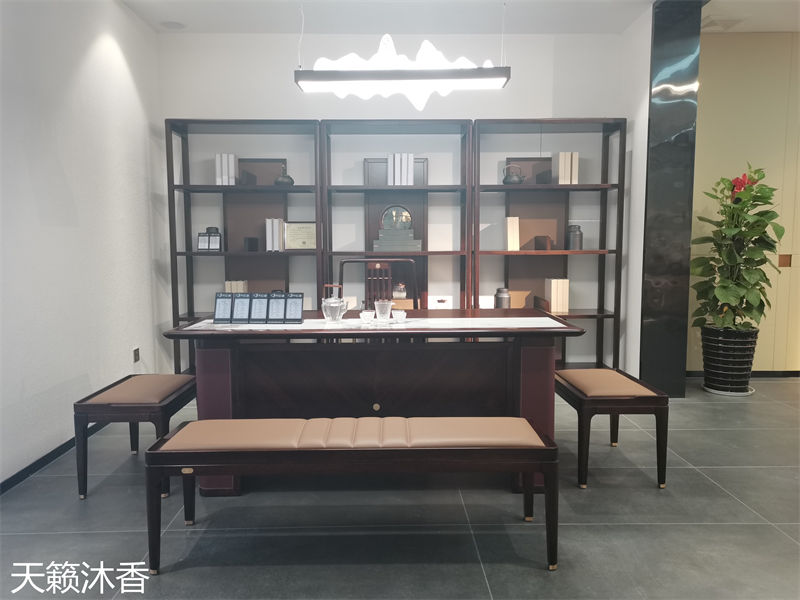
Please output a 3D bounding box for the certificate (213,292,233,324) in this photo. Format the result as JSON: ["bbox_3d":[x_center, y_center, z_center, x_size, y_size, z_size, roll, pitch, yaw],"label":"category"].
[{"bbox_3d":[-0.833,0.043,2.850,0.082,0.147,0.025,0,-12,0],"label":"certificate"}]

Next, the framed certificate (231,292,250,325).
[{"bbox_3d":[-0.749,0.043,2.849,0.082,0.147,0.025,0,-12,0],"label":"framed certificate"}]

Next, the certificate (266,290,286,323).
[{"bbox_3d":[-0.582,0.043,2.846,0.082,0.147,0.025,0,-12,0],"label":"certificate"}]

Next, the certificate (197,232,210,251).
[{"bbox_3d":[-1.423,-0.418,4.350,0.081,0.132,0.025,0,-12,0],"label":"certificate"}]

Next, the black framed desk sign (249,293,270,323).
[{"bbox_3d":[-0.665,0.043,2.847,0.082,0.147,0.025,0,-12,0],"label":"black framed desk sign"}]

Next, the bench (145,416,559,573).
[{"bbox_3d":[-0.159,0.698,2.214,1.377,0.433,0.369,0,5,-1],"label":"bench"}]

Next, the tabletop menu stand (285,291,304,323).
[{"bbox_3d":[-0.499,0.043,2.844,0.082,0.147,0.025,0,-12,0],"label":"tabletop menu stand"}]

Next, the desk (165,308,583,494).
[{"bbox_3d":[-0.107,0.467,3.014,1.784,0.744,0.851,0,5,-1],"label":"desk"}]

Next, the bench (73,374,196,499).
[{"bbox_3d":[-1.221,0.635,2.914,0.392,0.432,0.593,0,5,-2],"label":"bench"}]

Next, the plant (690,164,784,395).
[{"bbox_3d":[2.494,-0.161,4.515,0.630,1.702,0.600,0,5,0],"label":"plant"}]

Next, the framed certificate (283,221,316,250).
[{"bbox_3d":[-0.697,-0.461,4.365,0.278,0.205,0.025,0,5,0],"label":"framed certificate"}]

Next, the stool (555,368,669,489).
[{"bbox_3d":[1.008,0.621,3.013,0.392,0.432,0.593,0,5,-2],"label":"stool"}]

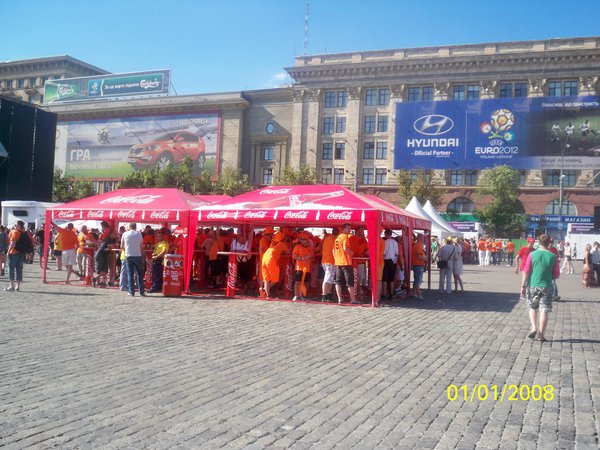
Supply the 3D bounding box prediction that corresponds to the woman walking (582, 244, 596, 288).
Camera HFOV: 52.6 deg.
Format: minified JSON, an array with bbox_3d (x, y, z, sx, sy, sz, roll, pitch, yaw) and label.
[{"bbox_3d":[10.784,1.546,22.600,0.480,1.640,0.450,2,-1,-21],"label":"woman walking"}]

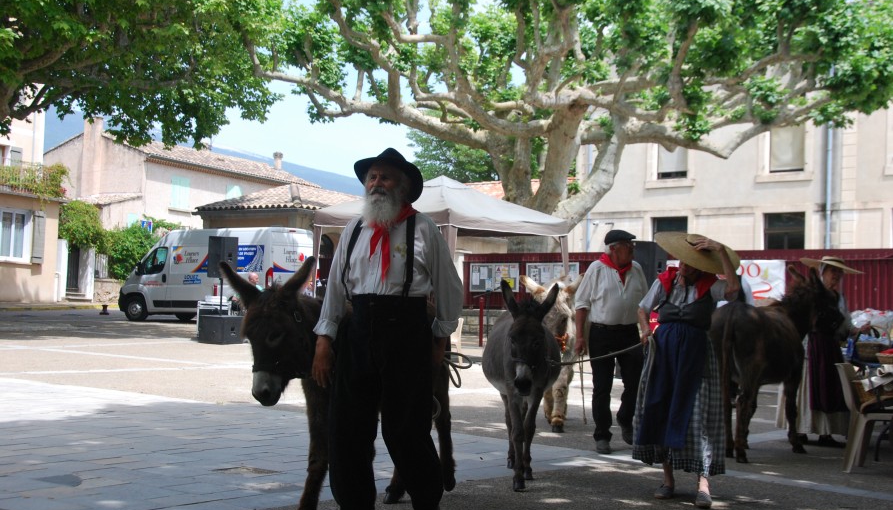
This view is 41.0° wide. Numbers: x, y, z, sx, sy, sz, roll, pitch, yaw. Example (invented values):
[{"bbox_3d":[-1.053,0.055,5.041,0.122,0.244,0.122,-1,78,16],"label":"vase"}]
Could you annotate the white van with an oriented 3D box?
[{"bbox_3d":[-6.313,0.579,32.900,5.400,2.500,2.100,1,-2,30],"label":"white van"}]

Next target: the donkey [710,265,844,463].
[{"bbox_3d":[2.662,0.838,9.509,0.620,1.500,1.650,0,-3,38],"label":"donkey"}]

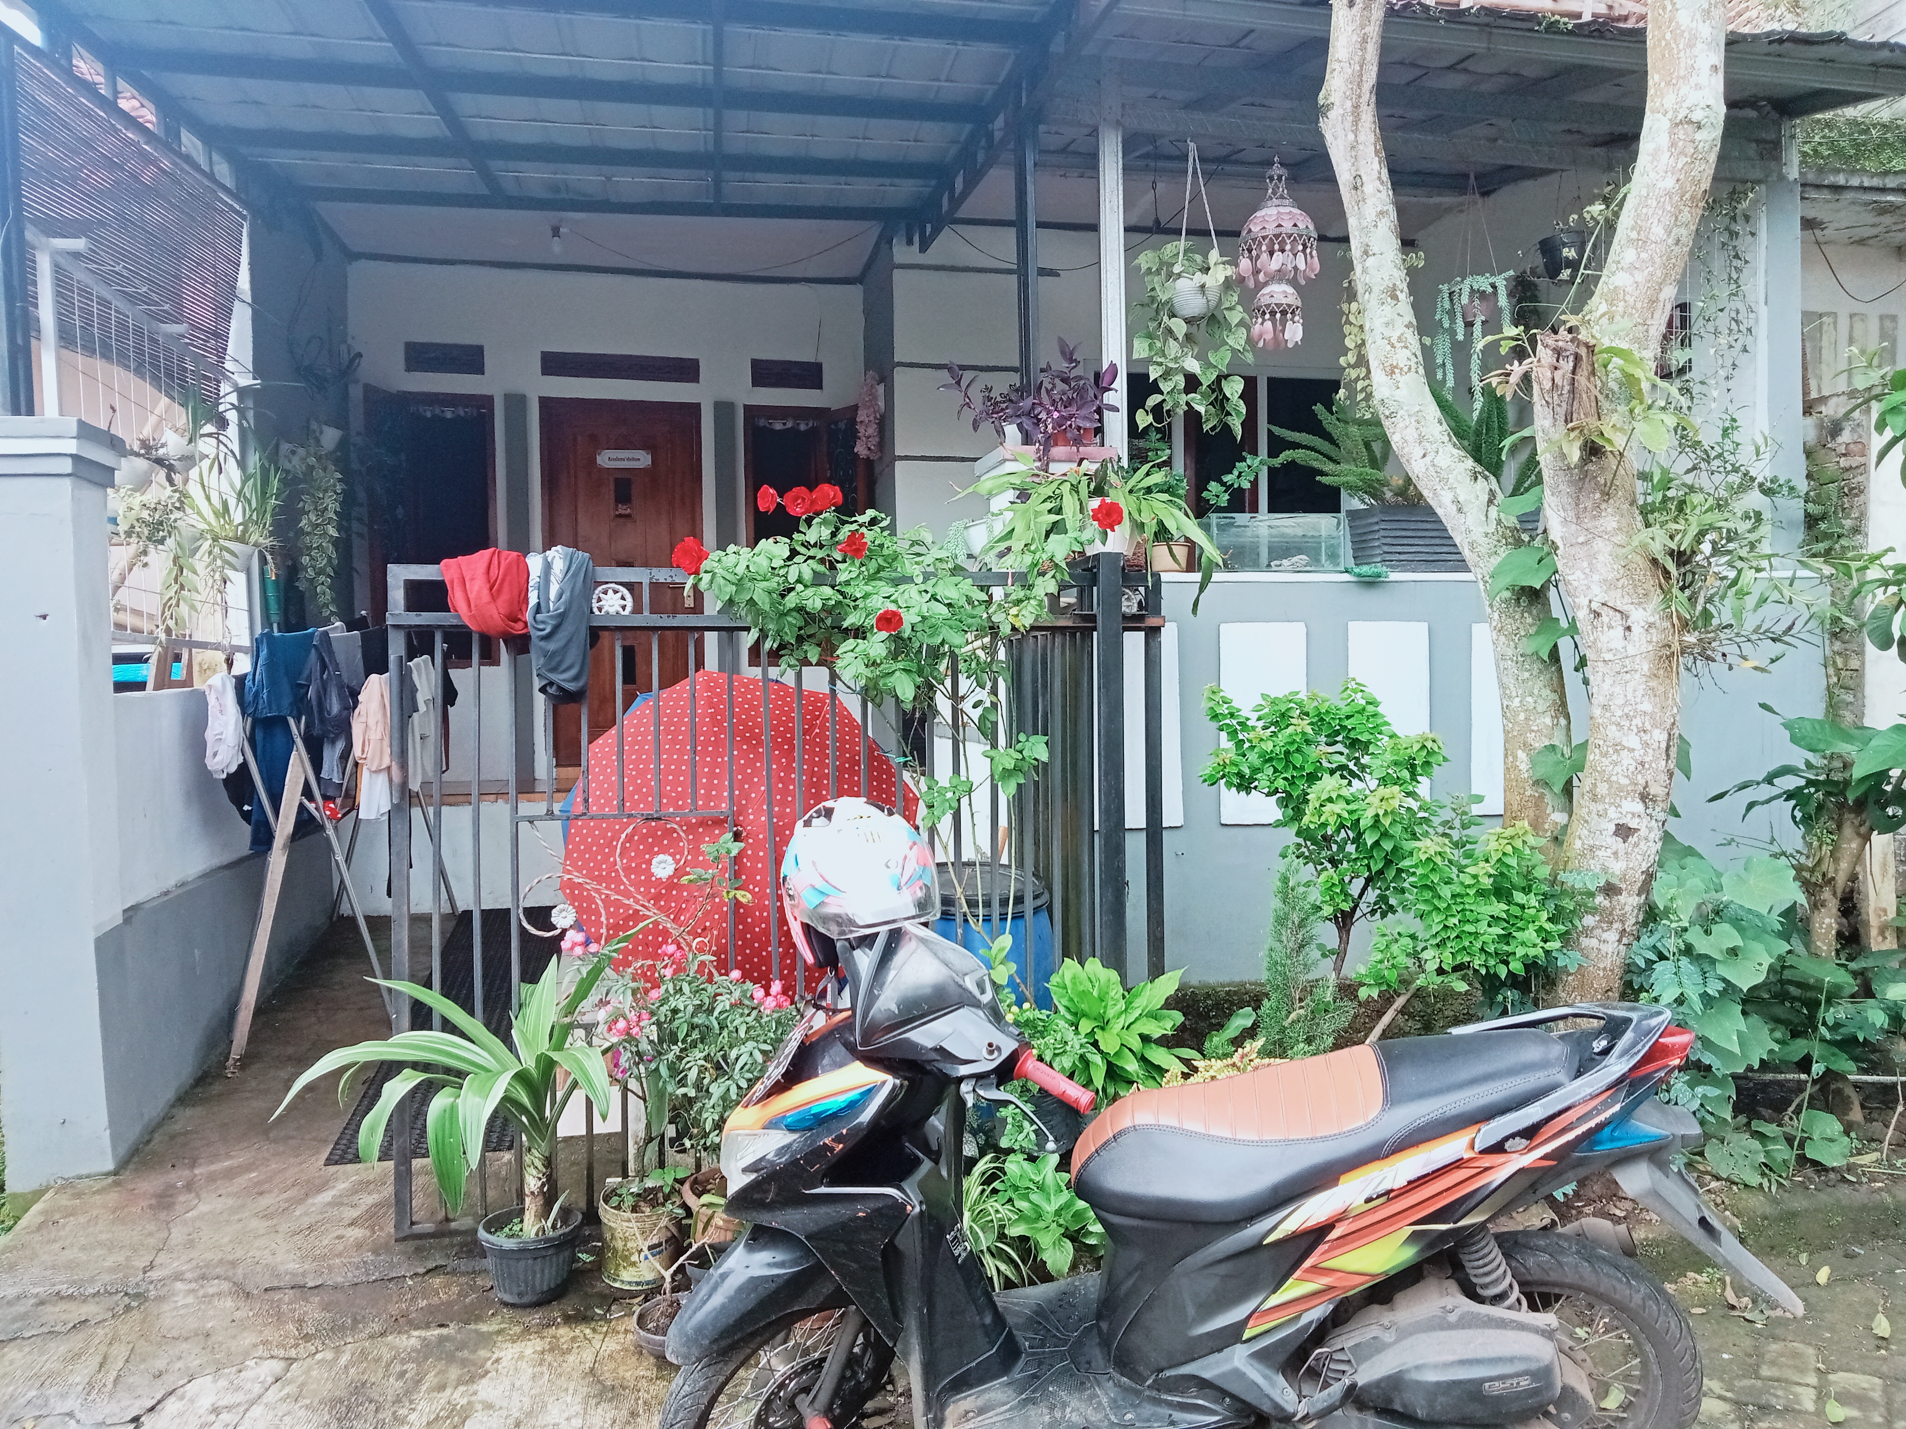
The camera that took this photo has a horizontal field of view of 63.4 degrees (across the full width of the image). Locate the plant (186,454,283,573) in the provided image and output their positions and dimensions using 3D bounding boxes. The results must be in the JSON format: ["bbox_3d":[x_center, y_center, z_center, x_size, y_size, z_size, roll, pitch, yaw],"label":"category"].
[{"bbox_3d":[-2.377,-0.662,5.100,0.320,0.400,0.300,-1,1,-12],"label":"plant"}]

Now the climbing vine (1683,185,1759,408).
[{"bbox_3d":[2.539,-1.387,5.100,0.240,0.730,0.180,-1,1,-12],"label":"climbing vine"}]

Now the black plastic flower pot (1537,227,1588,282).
[{"bbox_3d":[2.017,-1.522,5.100,0.165,0.180,0.165,-1,2,0],"label":"black plastic flower pot"}]

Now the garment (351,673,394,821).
[{"bbox_3d":[-2.251,0.127,6.000,0.180,0.560,0.220,-1,2,-13],"label":"garment"}]

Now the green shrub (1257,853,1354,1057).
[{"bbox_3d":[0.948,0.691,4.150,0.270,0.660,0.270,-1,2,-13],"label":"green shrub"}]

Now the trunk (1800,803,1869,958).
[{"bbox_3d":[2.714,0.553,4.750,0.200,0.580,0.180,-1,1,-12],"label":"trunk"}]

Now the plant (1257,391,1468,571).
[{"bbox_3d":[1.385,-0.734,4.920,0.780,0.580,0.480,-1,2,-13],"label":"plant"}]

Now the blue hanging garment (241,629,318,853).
[{"bbox_3d":[-2.469,0.098,5.650,0.290,0.820,0.240,-1,2,-13],"label":"blue hanging garment"}]

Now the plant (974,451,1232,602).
[{"bbox_3d":[0.410,-0.531,4.350,0.680,0.430,0.520,-1,1,-12],"label":"plant"}]

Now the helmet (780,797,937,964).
[{"bbox_3d":[-0.164,0.289,2.680,0.250,0.270,0.310,-6,2,-35],"label":"helmet"}]

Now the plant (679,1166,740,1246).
[{"bbox_3d":[-0.519,1.154,3.550,0.270,0.260,0.270,-1,1,-12],"label":"plant"}]

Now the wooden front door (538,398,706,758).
[{"bbox_3d":[-1.920,-0.767,9.054,0.920,2.150,0.080,-1,2,-13],"label":"wooden front door"}]

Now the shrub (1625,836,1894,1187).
[{"bbox_3d":[2.323,0.862,4.450,0.720,0.950,0.620,-1,1,-12],"label":"shrub"}]

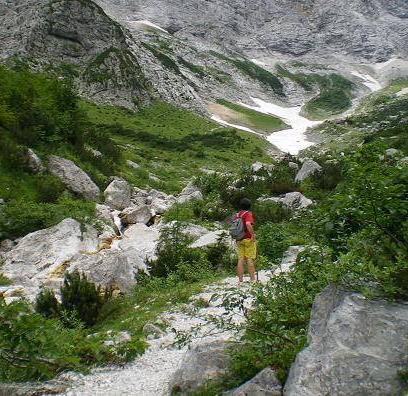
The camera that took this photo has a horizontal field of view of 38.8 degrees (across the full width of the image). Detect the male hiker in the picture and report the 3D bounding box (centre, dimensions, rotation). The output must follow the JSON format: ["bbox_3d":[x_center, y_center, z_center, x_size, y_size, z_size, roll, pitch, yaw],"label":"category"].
[{"bbox_3d":[0.839,0.880,12.000,0.520,1.750,0.450,2,4,34],"label":"male hiker"}]

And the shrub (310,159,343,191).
[{"bbox_3d":[5.495,-1.054,26.000,1.392,1.378,1.364,0,-3,0],"label":"shrub"}]

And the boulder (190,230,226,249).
[{"bbox_3d":[0.097,1.146,16.000,1.018,0.477,0.892,0,-3,0],"label":"boulder"}]

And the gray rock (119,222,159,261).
[{"bbox_3d":[-1.647,1.136,14.800,1.040,0.981,1.072,0,-3,0],"label":"gray rock"}]

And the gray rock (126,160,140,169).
[{"bbox_3d":[-4.379,-2.081,36.000,0.870,0.497,0.800,0,3,-7],"label":"gray rock"}]

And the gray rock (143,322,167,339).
[{"bbox_3d":[-0.598,1.600,7.000,0.290,0.193,0.250,0,3,-5],"label":"gray rock"}]

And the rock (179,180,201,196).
[{"bbox_3d":[-0.675,-0.443,27.000,0.994,0.716,0.922,0,-3,0],"label":"rock"}]

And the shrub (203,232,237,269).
[{"bbox_3d":[0.390,1.265,13.700,0.756,0.898,0.800,0,3,2],"label":"shrub"}]

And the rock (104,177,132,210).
[{"bbox_3d":[-3.098,-0.163,21.000,1.014,1.232,1.000,-1,3,-8],"label":"rock"}]

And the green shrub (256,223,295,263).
[{"bbox_3d":[1.727,1.075,14.000,0.890,0.928,0.872,0,-3,0],"label":"green shrub"}]

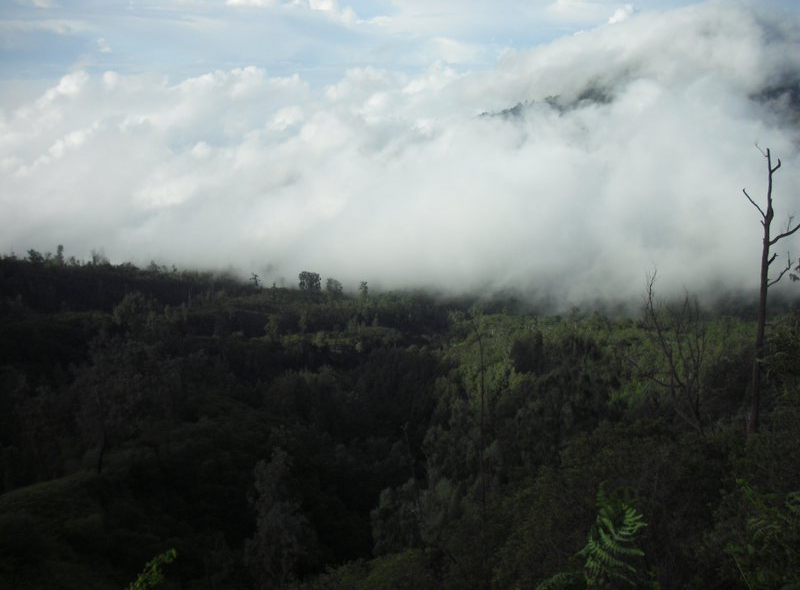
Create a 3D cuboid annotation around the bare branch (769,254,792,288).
[{"bbox_3d":[13.865,-0.875,32.000,0.820,1.160,0.450,2,4,23],"label":"bare branch"}]

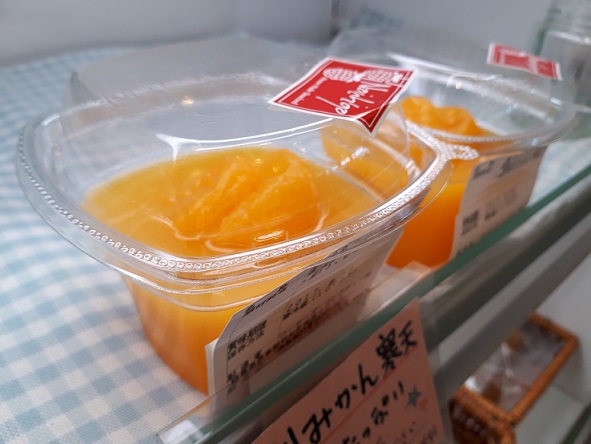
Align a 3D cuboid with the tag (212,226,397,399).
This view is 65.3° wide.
[{"bbox_3d":[0.004,0.024,0.135,0.068,0.040,0.006,-24,50,-36],"label":"tag"}]

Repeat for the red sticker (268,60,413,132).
[{"bbox_3d":[0.014,-0.037,0.125,0.029,0.004,0.029,20,46,27],"label":"red sticker"}]

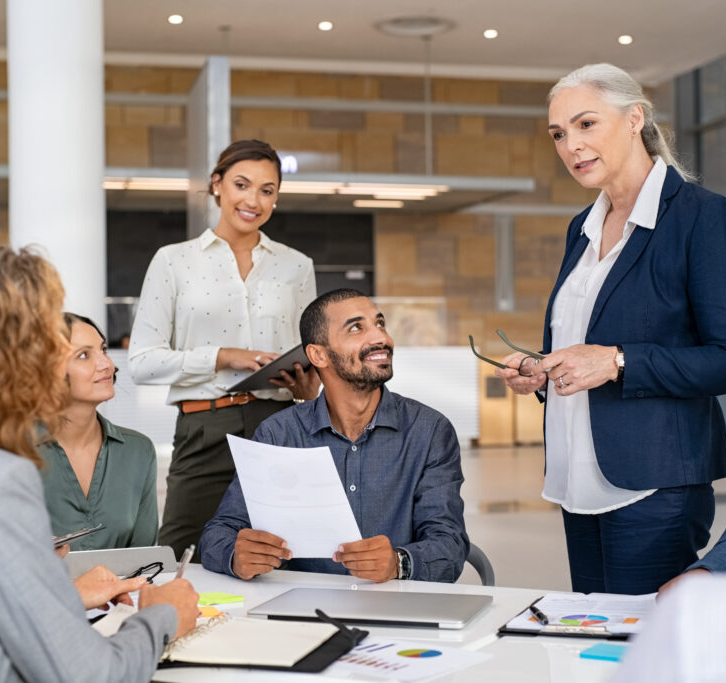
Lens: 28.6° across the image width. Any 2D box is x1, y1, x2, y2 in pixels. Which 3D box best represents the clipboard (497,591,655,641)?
[{"bbox_3d":[0.371,0.449,2.335,0.235,0.018,0.325,0,0,17],"label":"clipboard"}]

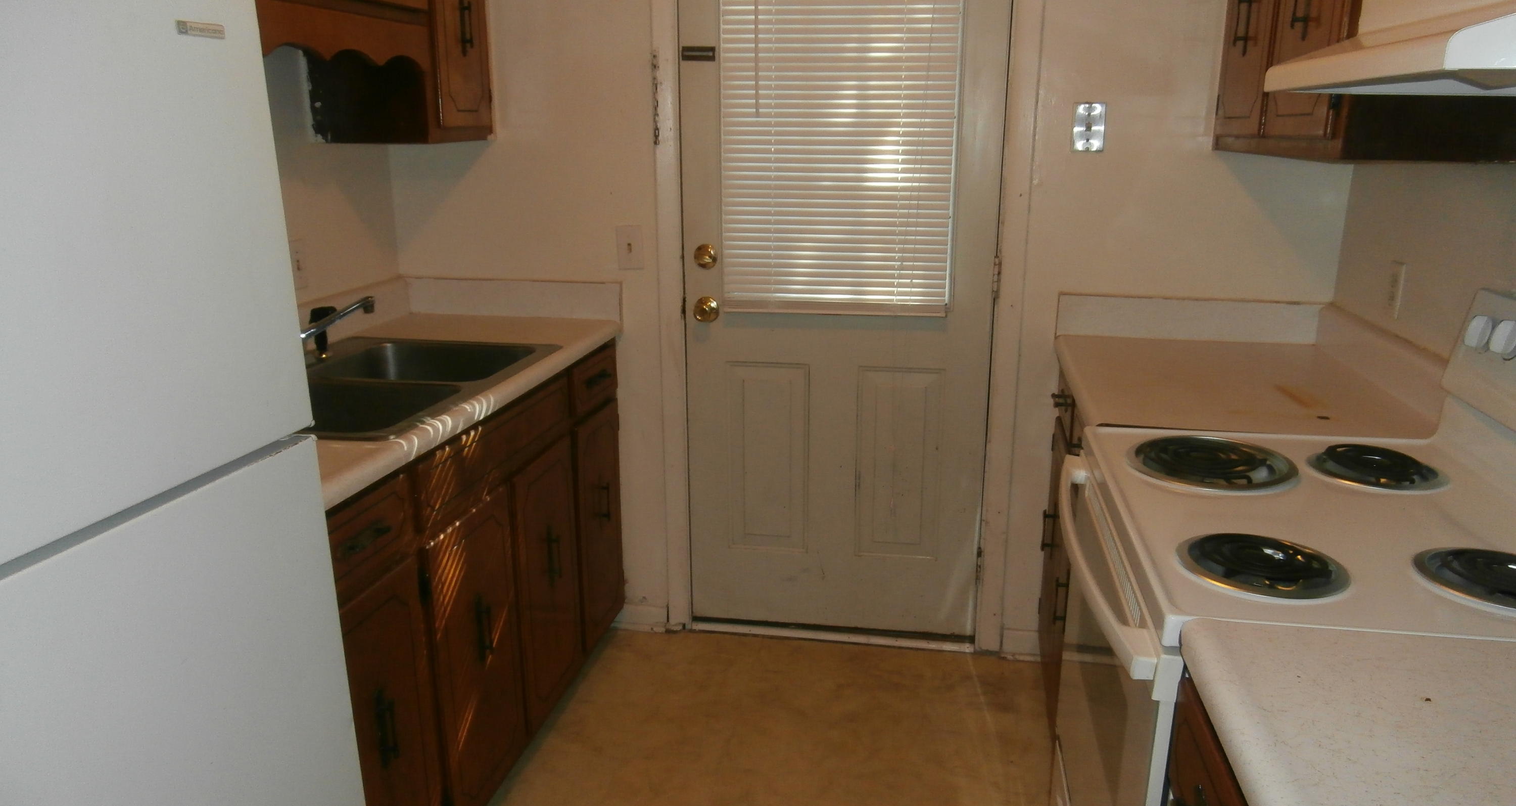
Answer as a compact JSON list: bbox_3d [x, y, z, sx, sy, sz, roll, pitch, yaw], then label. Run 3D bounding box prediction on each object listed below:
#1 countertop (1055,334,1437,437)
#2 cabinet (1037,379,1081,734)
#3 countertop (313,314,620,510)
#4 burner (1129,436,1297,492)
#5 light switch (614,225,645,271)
[{"bbox_3d":[0.992,-0.032,2.223,0.638,0.041,0.840,3,15,10],"label":"countertop"},{"bbox_3d":[0.999,0.395,2.337,0.625,0.843,0.840,3,15,10],"label":"cabinet"},{"bbox_3d":[-0.825,-0.021,2.204,0.633,0.041,1.520,3,15,10],"label":"countertop"},{"bbox_3d":[0.719,0.092,1.665,0.250,0.033,0.250,3,15,10],"label":"burner"},{"bbox_3d":[-0.342,-0.413,2.804,0.070,0.114,0.012,3,15,10],"label":"light switch"}]

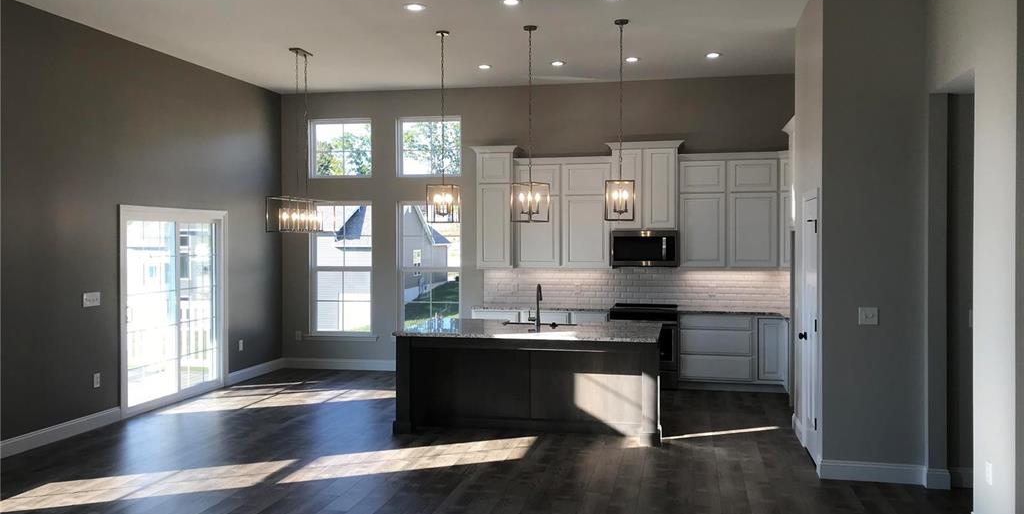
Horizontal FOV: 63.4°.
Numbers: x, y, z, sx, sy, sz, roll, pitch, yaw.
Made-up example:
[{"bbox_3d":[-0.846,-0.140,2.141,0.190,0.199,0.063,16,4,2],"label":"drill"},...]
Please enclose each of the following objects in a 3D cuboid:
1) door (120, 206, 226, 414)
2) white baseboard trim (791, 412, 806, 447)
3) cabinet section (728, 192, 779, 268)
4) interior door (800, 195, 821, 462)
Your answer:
[{"bbox_3d":[-3.602,0.516,8.907,0.120,2.070,1.880,0,1,12],"label":"door"},{"bbox_3d":[2.490,1.506,7.209,0.016,0.135,0.600,0,1,12],"label":"white baseboard trim"},{"bbox_3d":[2.836,-0.319,9.778,0.559,0.873,0.340,0,1,12],"label":"cabinet section"},{"bbox_3d":[2.353,0.548,6.448,0.045,2.027,0.653,0,1,12],"label":"interior door"}]

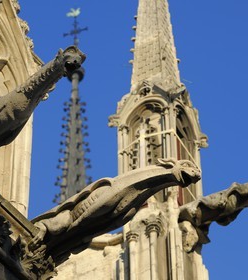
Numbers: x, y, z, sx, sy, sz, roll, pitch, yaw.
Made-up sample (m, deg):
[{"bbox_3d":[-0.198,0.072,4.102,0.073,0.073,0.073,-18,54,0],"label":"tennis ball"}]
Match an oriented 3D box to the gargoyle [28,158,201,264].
[{"bbox_3d":[-0.067,0.706,15.967,2.050,0.560,0.450,-26,-49,24],"label":"gargoyle"}]

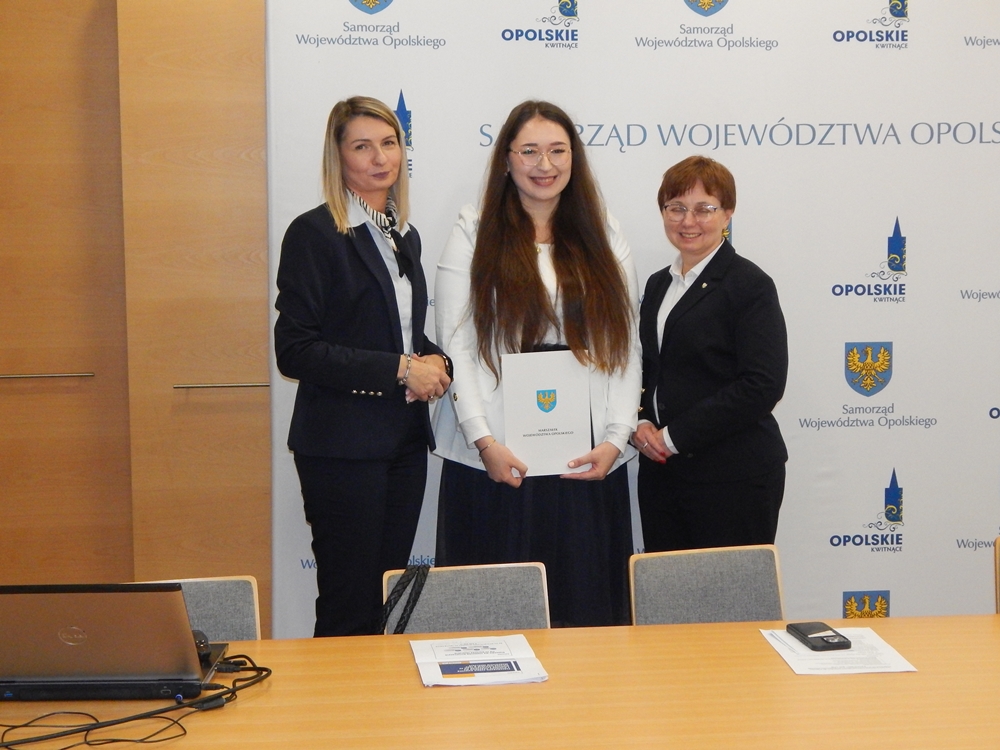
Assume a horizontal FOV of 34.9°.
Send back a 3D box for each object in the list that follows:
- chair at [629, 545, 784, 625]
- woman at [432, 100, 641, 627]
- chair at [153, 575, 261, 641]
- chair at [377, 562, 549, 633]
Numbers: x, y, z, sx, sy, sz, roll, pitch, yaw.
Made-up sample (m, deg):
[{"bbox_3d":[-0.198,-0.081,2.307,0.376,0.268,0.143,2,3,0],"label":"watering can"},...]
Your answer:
[{"bbox_3d":[0.513,0.799,3.234,0.450,0.805,0.530,-2,5,-17],"label":"chair"},{"bbox_3d":[0.086,0.263,3.627,0.480,1.760,0.340,-1,5,-2],"label":"woman"},{"bbox_3d":[-0.606,0.831,2.987,0.450,0.805,0.530,-1,5,-11],"label":"chair"},{"bbox_3d":[-0.015,0.818,3.078,0.450,0.805,0.530,-2,5,-13],"label":"chair"}]

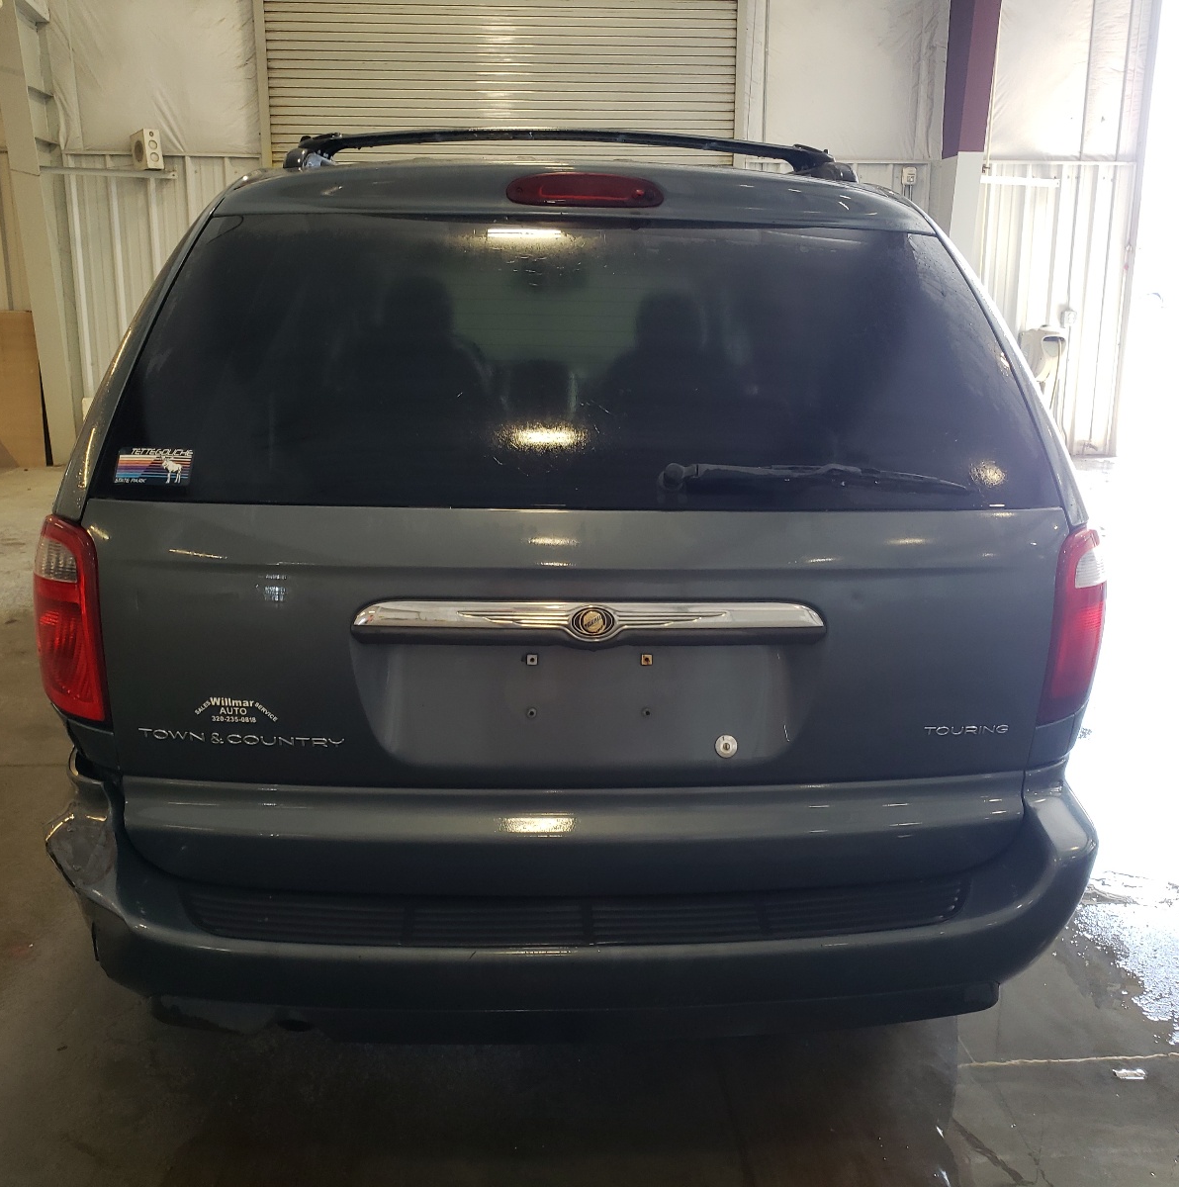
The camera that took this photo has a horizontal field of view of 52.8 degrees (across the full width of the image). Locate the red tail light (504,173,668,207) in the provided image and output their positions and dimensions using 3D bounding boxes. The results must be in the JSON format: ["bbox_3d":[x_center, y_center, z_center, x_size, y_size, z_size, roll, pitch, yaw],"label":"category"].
[{"bbox_3d":[-0.007,-0.704,2.076,0.278,0.066,0.065,0,-1,-4],"label":"red tail light"}]

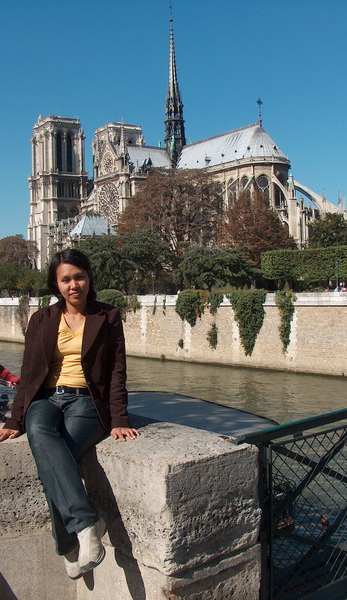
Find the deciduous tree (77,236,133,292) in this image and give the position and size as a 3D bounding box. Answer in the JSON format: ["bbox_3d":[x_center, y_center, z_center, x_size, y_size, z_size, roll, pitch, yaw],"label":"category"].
[{"bbox_3d":[-12.562,-5.653,115.000,10.800,11.800,10.500,0,0,0],"label":"deciduous tree"}]

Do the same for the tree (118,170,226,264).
[{"bbox_3d":[-0.141,-12.816,123.320,20.346,24.873,20.346,-2,1,0],"label":"tree"}]

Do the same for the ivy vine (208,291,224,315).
[{"bbox_3d":[5.080,0.302,77.500,0.600,2.900,2.100,0,0,-42],"label":"ivy vine"}]

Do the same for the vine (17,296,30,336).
[{"bbox_3d":[-29.597,3.221,126.403,0.800,7.780,3.047,-3,2,-38],"label":"vine"}]

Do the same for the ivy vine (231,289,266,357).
[{"bbox_3d":[9.330,2.870,80.114,0.800,8.013,5.226,-3,2,-42],"label":"ivy vine"}]

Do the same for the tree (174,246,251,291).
[{"bbox_3d":[6.480,-4.398,104.110,12.659,8.578,12.659,-2,1,0],"label":"tree"}]

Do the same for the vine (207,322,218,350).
[{"bbox_3d":[4.717,4.414,77.500,0.400,3.400,1.300,0,0,-42],"label":"vine"}]

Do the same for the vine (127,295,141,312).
[{"bbox_3d":[-5.942,0.529,97.479,0.500,2.689,2.699,-3,2,-41],"label":"vine"}]

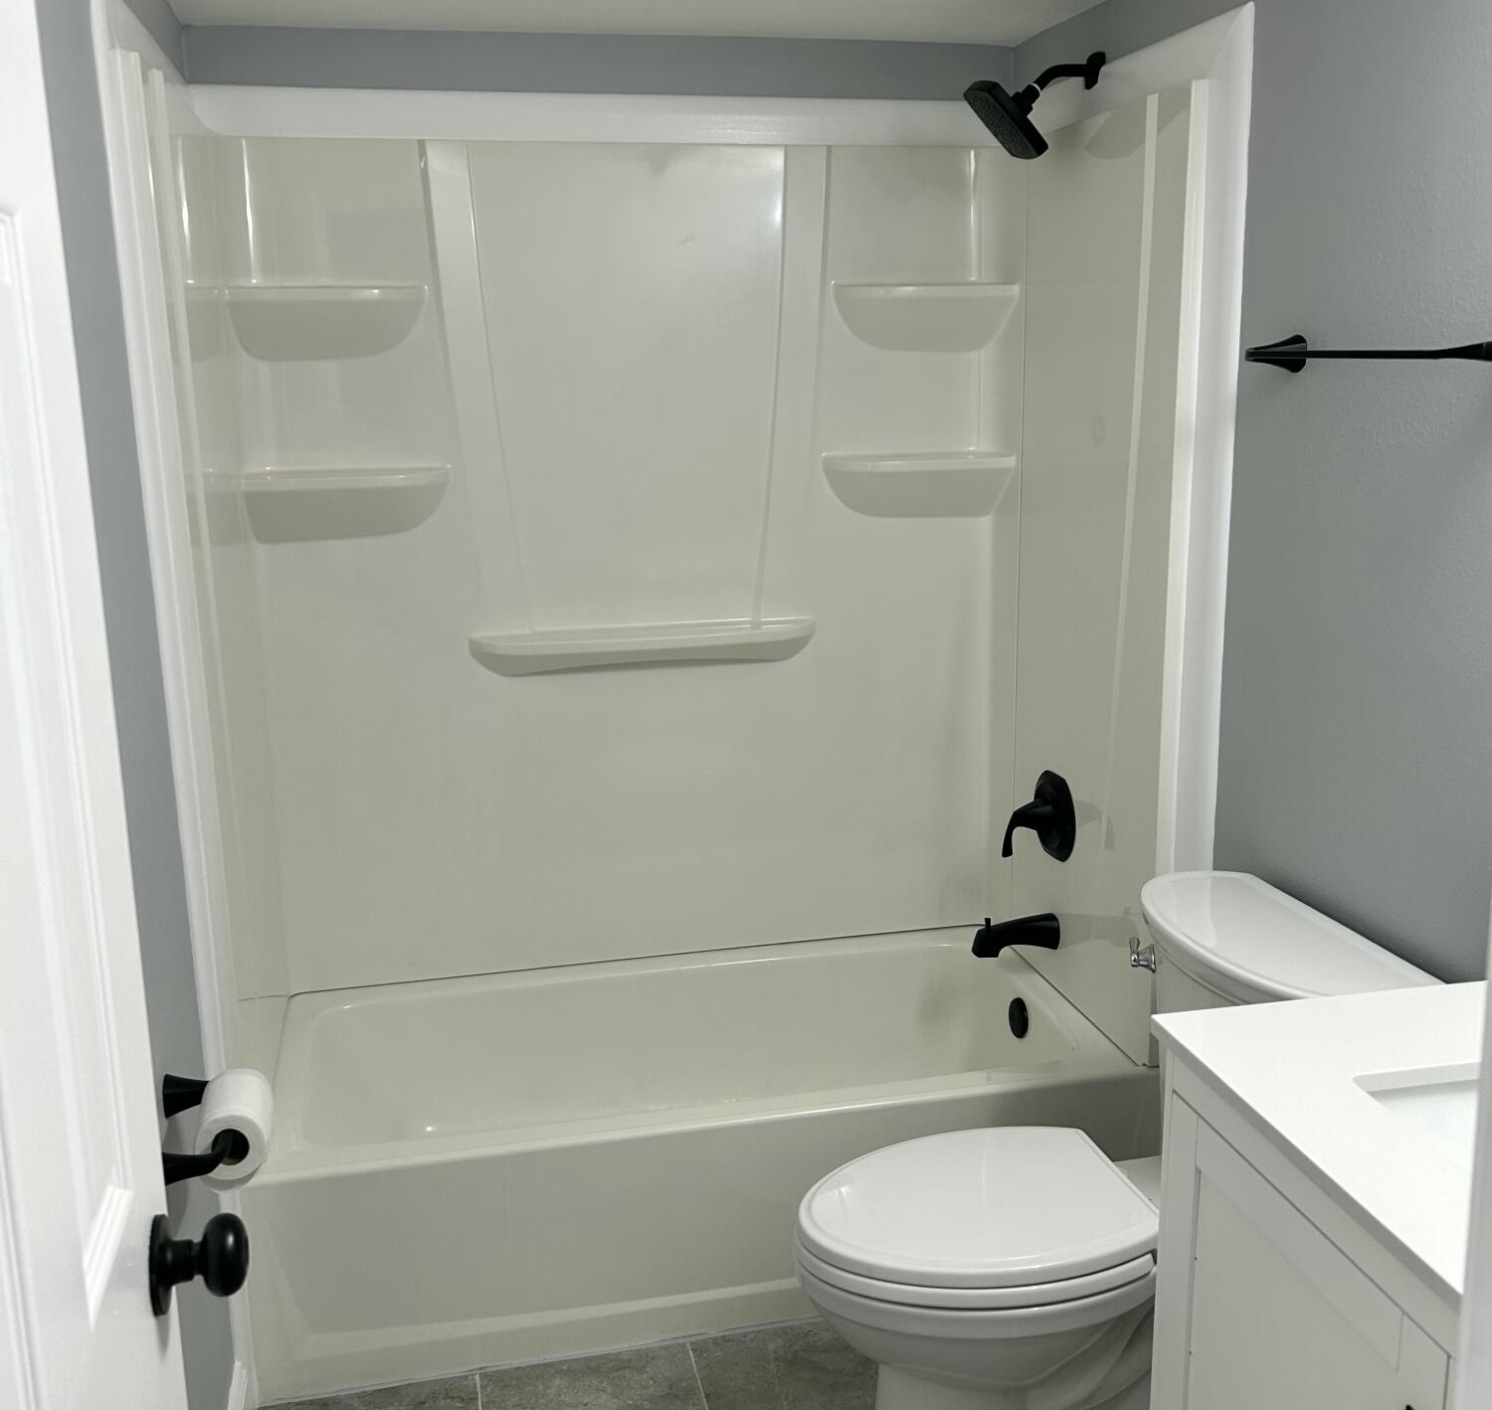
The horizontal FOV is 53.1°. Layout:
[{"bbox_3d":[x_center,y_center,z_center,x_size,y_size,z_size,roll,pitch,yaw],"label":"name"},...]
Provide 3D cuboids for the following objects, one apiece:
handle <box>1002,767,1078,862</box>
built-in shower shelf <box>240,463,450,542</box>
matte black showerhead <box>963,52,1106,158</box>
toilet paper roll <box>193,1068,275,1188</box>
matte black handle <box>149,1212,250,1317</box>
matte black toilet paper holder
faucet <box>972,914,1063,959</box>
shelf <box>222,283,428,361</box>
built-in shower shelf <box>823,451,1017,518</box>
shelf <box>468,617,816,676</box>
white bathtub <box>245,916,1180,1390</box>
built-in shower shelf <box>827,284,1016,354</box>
[{"bbox_3d":[0.530,0.212,2.780,0.103,0.151,0.153,-4,13,-12],"label":"handle"},{"bbox_3d":[-0.706,-0.356,2.657,0.361,0.130,0.103,-4,13,-12],"label":"built-in shower shelf"},{"bbox_3d":[0.473,-0.983,2.446,0.216,0.160,0.135,-4,14,-12],"label":"matte black showerhead"},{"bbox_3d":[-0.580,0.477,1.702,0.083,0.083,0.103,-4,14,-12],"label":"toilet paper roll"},{"bbox_3d":[-0.371,0.380,1.026,0.062,0.067,0.067,-4,14,-12],"label":"matte black handle"},{"bbox_3d":[-0.619,0.478,1.693,0.098,0.058,0.195,-4,14,-12],"label":"matte black toilet paper holder"},{"bbox_3d":[0.498,0.425,2.794,0.162,0.092,0.063,-4,14,-12],"label":"faucet"},{"bbox_3d":[-0.708,-0.651,2.541,0.340,0.125,0.105,-4,14,-12],"label":"shelf"},{"bbox_3d":[0.332,-0.413,2.836,0.355,0.130,0.105,-4,14,-12],"label":"built-in shower shelf"},{"bbox_3d":[-0.179,-0.102,2.829,0.670,0.080,0.108,-4,13,-12],"label":"shelf"},{"bbox_3d":[-0.104,0.764,2.732,1.497,0.373,0.721,-4,13,-12],"label":"white bathtub"},{"bbox_3d":[0.340,-0.731,2.808,0.345,0.128,0.103,-4,13,-12],"label":"built-in shower shelf"}]

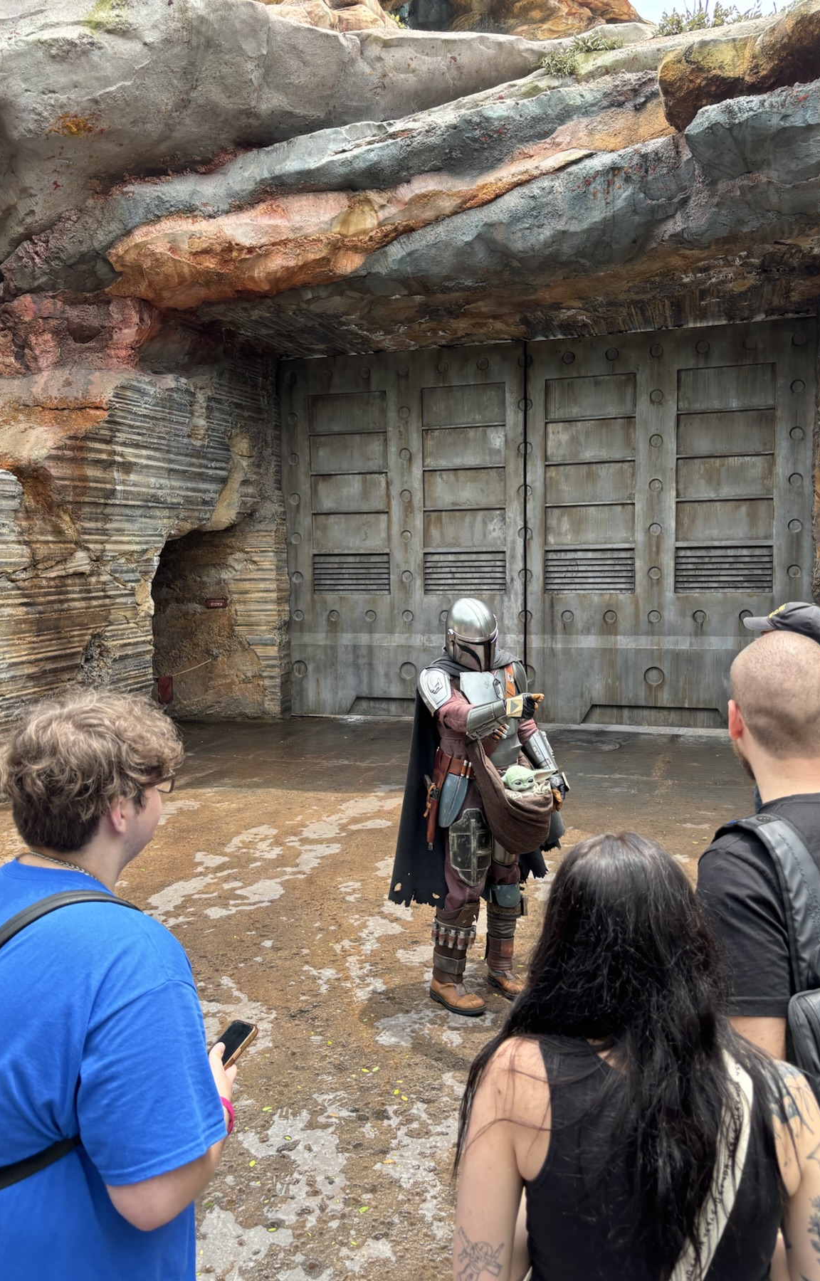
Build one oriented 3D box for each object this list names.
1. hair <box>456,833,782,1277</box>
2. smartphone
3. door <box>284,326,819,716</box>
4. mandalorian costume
[{"bbox_3d":[0.251,0.493,1.186,0.380,0.500,0.240,-1,5,5],"label":"hair"},{"bbox_3d":[-0.325,0.711,1.650,0.011,0.153,0.076,45,-16,-28],"label":"smartphone"},{"bbox_3d":[1.373,-1.208,11.126,6.050,4.370,0.250,1,6,17],"label":"door"},{"bbox_3d":[0.293,0.716,4.335,0.680,1.830,0.620,-5,7,-38],"label":"mandalorian costume"}]

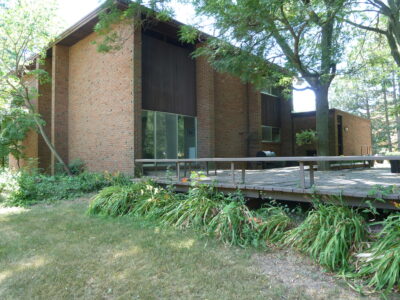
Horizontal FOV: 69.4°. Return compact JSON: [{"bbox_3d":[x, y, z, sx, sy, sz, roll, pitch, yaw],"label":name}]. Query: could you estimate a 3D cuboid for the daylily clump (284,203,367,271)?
[{"bbox_3d":[1.410,0.885,3.270,0.880,0.600,0.820,-2,-3,41],"label":"daylily clump"}]

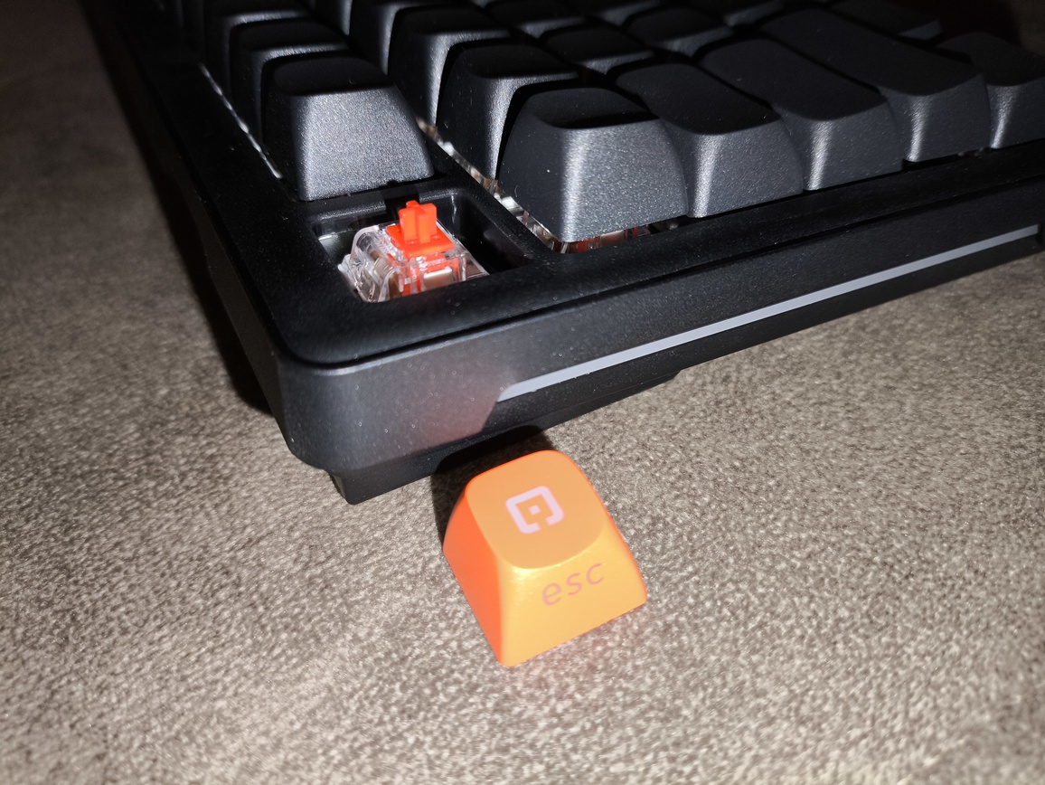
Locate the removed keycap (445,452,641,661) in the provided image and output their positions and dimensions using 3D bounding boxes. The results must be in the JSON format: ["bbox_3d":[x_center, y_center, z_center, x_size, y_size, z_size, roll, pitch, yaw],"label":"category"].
[{"bbox_3d":[0.002,0.017,0.085,0.018,0.012,0.018,-19,46,-16],"label":"removed keycap"}]

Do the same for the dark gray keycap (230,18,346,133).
[{"bbox_3d":[-0.032,-0.047,0.110,0.018,0.012,0.018,-17,45,-22],"label":"dark gray keycap"}]

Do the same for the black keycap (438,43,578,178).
[{"bbox_3d":[0.000,-0.041,0.105,0.018,0.012,0.018,-17,45,-22],"label":"black keycap"}]

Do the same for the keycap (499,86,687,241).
[{"bbox_3d":[0.009,-0.029,0.093,0.018,0.012,0.018,-17,45,-22],"label":"keycap"}]

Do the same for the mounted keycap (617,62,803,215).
[{"bbox_3d":[0.024,-0.037,0.104,0.018,0.010,0.028,-17,45,-22],"label":"mounted keycap"}]

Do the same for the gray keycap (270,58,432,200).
[{"bbox_3d":[-0.023,-0.035,0.097,0.018,0.012,0.018,-17,45,-22],"label":"gray keycap"}]

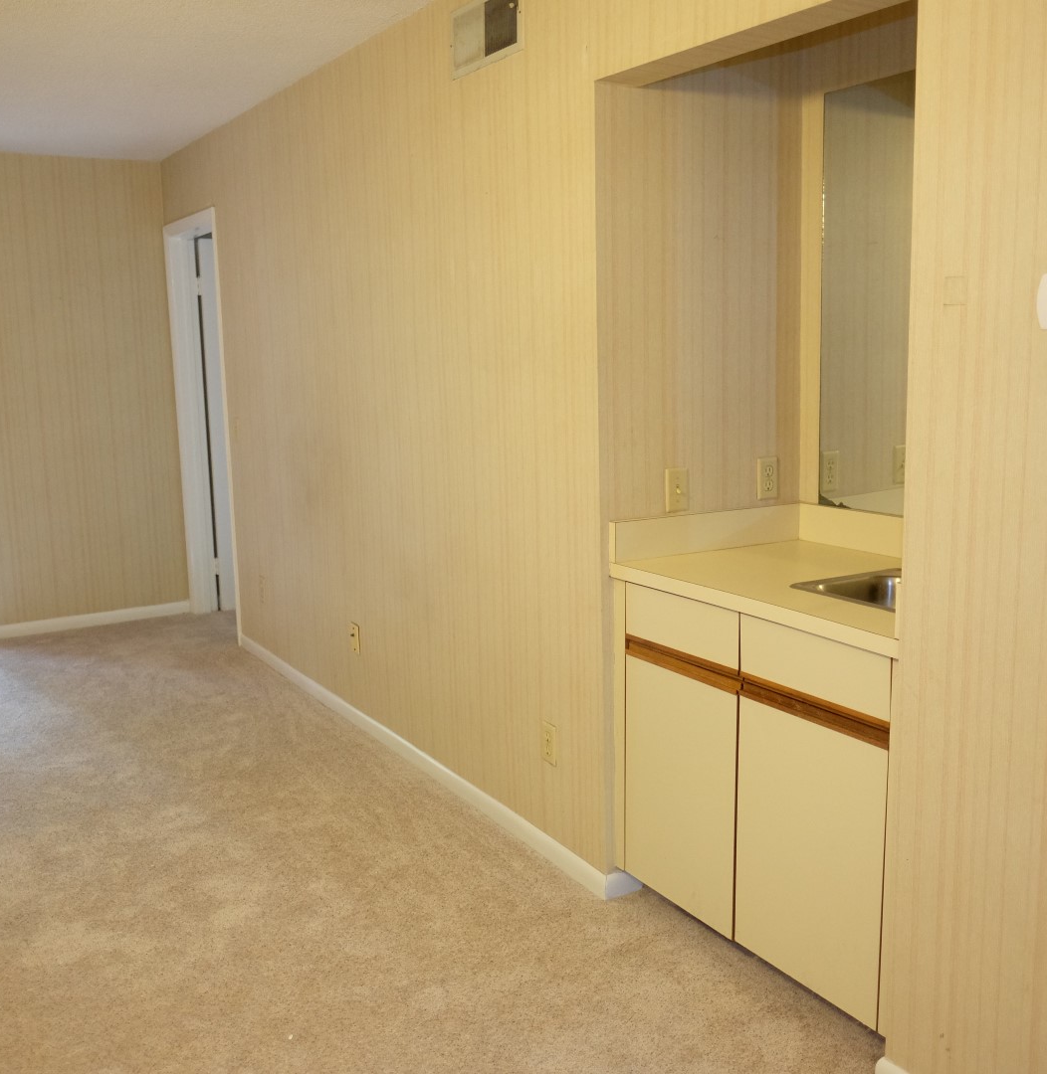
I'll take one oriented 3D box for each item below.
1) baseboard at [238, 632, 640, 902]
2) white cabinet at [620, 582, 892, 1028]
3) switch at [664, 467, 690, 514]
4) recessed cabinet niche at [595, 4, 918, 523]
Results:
[{"bbox_3d":[-0.563,0.729,4.174,0.126,0.077,3.094,-7,12,-32],"label":"baseboard"},{"bbox_3d":[0.744,0.526,2.600,0.641,0.810,0.857,-7,12,-32],"label":"white cabinet"},{"bbox_3d":[0.404,-0.123,2.812,0.077,0.113,0.008,-7,12,-32],"label":"switch"},{"bbox_3d":[0.718,-0.524,2.416,0.686,1.057,0.900,-7,12,-32],"label":"recessed cabinet niche"}]

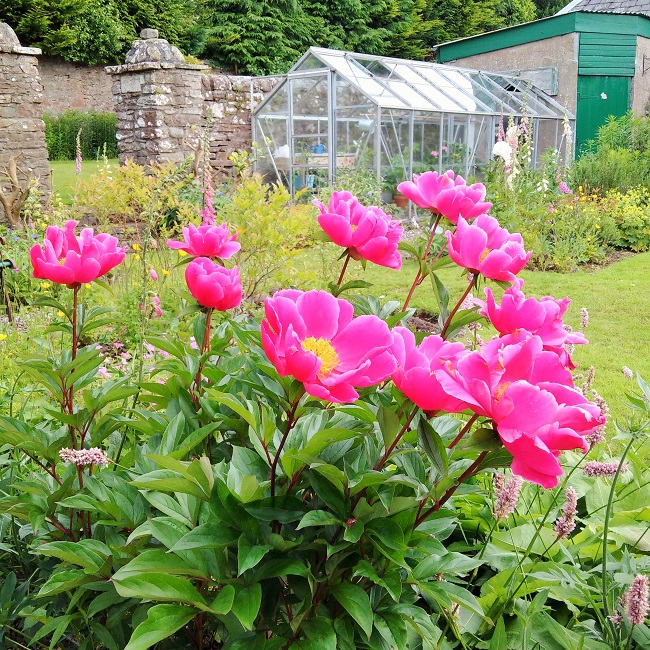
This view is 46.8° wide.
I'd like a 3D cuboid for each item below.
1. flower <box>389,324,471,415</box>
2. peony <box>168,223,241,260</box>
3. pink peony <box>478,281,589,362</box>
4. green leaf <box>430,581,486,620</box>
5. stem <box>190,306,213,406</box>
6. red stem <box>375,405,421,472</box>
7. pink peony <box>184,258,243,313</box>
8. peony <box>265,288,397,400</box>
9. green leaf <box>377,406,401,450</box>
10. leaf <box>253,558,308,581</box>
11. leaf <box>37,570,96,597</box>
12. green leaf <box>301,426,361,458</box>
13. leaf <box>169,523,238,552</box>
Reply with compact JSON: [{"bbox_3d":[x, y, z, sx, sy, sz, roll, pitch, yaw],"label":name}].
[{"bbox_3d":[0.140,0.058,0.980,0.108,0.105,0.105,-2,13,-6],"label":"flower"},{"bbox_3d":[-0.199,-0.138,1.230,0.118,0.058,0.115,-1,13,0],"label":"peony"},{"bbox_3d":[0.280,-0.006,1.020,0.138,0.105,0.115,2,13,11],"label":"pink peony"},{"bbox_3d":[0.164,0.339,0.920,0.085,0.030,0.040,29,24,21],"label":"green leaf"},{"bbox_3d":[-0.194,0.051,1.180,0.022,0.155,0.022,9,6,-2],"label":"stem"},{"bbox_3d":[0.093,0.145,0.960,0.009,0.108,0.009,36,-11,0],"label":"red stem"},{"bbox_3d":[-0.175,-0.065,1.180,0.091,0.082,0.090,-1,13,0],"label":"pink peony"},{"bbox_3d":[0.005,0.025,0.900,0.150,0.118,0.115,-4,13,-14],"label":"peony"},{"bbox_3d":[0.082,0.131,0.960,0.029,0.056,0.022,-1,13,0],"label":"green leaf"},{"bbox_3d":[-0.053,0.293,0.900,0.068,0.024,0.045,-1,13,0],"label":"leaf"},{"bbox_3d":[-0.327,0.327,0.950,0.082,0.030,0.045,-19,18,-18],"label":"leaf"},{"bbox_3d":[0.009,0.143,0.920,0.072,0.030,0.045,-1,13,0],"label":"green leaf"},{"bbox_3d":[-0.139,0.243,0.860,0.082,0.028,0.050,-1,13,0],"label":"leaf"}]

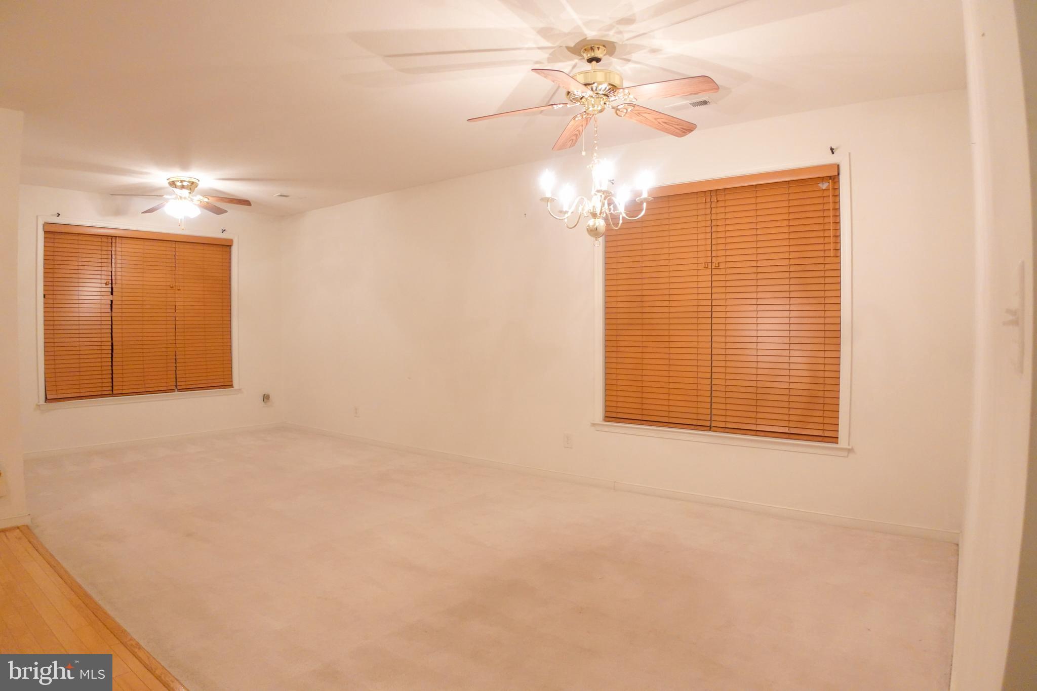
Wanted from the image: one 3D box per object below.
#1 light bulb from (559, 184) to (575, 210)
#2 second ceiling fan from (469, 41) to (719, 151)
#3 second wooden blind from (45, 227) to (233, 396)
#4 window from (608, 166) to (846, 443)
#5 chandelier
[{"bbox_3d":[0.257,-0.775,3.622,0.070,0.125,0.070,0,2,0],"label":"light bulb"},{"bbox_3d":[0.345,-1.295,3.403,1.260,0.360,1.250,0,2,0],"label":"second ceiling fan"},{"bbox_3d":[-4.002,-0.349,7.467,0.080,1.753,1.935,2,3,41],"label":"second wooden blind"},{"bbox_3d":[1.352,-0.270,4.929,1.772,1.766,0.080,2,3,41],"label":"window"},{"bbox_3d":[0.378,-0.828,3.420,0.580,0.620,0.560,0,2,0],"label":"chandelier"}]

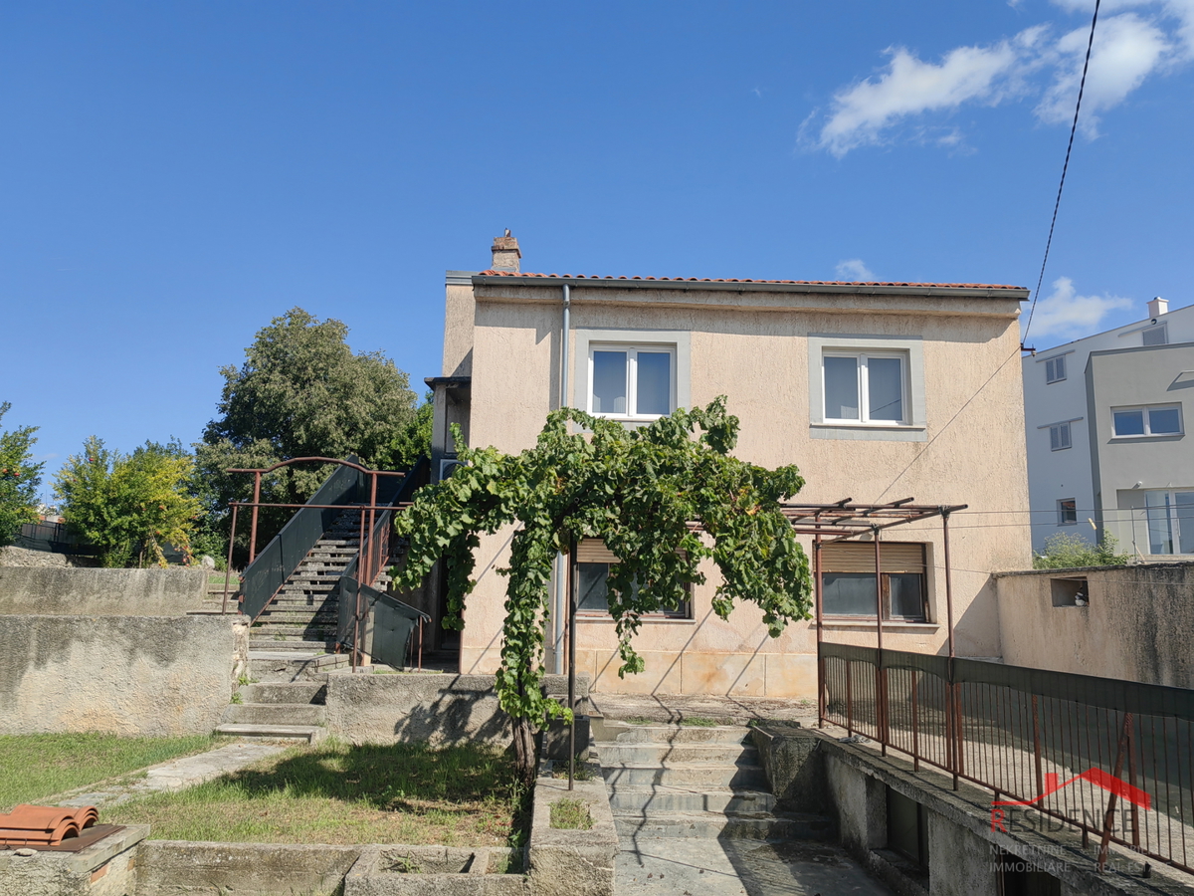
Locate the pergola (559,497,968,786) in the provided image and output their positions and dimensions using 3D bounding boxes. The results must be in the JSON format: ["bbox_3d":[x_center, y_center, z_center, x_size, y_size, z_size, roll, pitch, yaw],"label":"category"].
[{"bbox_3d":[1.196,1.715,8.642,3.090,2.200,3.650,1,-9,-1],"label":"pergola"}]

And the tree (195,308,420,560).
[{"bbox_3d":[-6.650,-0.303,21.166,5.000,5.800,5.000,1,-9,-1],"label":"tree"}]

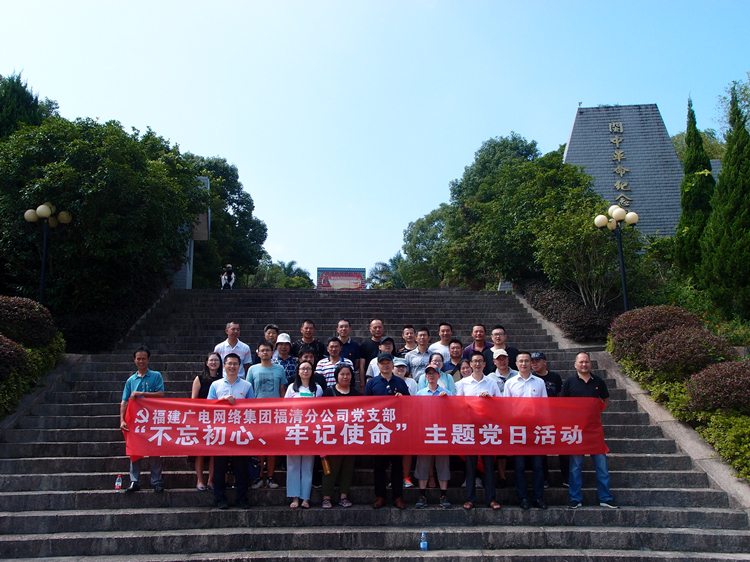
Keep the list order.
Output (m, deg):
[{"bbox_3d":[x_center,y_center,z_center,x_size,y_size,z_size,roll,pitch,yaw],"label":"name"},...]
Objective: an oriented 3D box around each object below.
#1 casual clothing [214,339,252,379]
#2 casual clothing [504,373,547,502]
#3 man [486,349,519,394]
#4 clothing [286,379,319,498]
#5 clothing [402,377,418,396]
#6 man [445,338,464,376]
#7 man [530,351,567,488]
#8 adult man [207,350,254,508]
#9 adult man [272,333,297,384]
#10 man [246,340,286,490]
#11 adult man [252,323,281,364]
[{"bbox_3d":[-1.874,1.117,8.605,0.510,0.700,0.300,1,-12,-6],"label":"casual clothing"},{"bbox_3d":[1.713,1.762,7.397,0.500,1.433,0.300,-2,-12,6],"label":"casual clothing"},{"bbox_3d":[1.542,1.637,7.795,0.500,1.634,0.300,-1,-12,5],"label":"man"},{"bbox_3d":[-0.824,1.814,7.387,0.430,1.307,0.280,0,-12,-3],"label":"clothing"},{"bbox_3d":[0.332,1.448,7.834,0.430,0.600,0.270,0,-12,0],"label":"clothing"},{"bbox_3d":[1.013,1.547,8.176,0.480,1.617,0.300,-1,-12,3],"label":"man"},{"bbox_3d":[2.032,1.617,7.698,0.500,1.572,0.320,-2,-12,7],"label":"man"},{"bbox_3d":[-1.598,1.647,7.235,0.510,1.703,0.360,1,-13,-5],"label":"adult man"},{"bbox_3d":[-1.140,1.507,8.184,0.500,1.698,0.300,1,-12,-3],"label":"adult man"},{"bbox_3d":[-1.268,1.553,7.595,0.480,1.711,0.320,1,-13,-5],"label":"man"},{"bbox_3d":[-1.403,1.419,8.641,0.490,1.706,0.300,1,-12,-5],"label":"adult man"}]

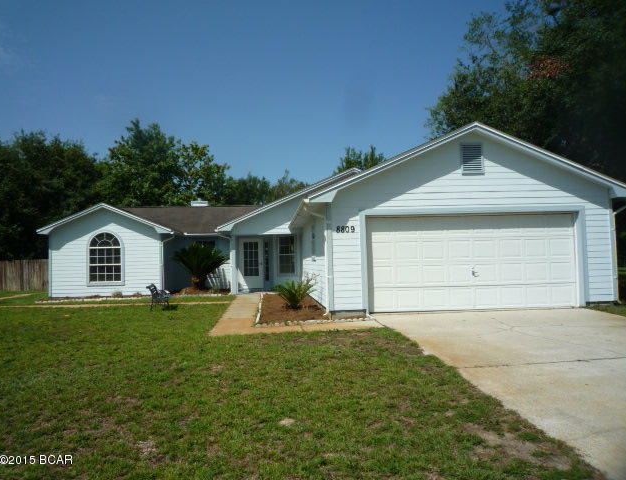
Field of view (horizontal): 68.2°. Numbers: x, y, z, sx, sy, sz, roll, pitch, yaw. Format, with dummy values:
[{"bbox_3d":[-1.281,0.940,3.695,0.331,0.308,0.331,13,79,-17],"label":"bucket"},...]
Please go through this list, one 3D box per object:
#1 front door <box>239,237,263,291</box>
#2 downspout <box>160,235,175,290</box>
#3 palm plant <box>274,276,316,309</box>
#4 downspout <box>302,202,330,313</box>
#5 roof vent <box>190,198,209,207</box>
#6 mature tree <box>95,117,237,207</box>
[{"bbox_3d":[-2.488,0.951,18.700,0.960,2.080,0.100,-1,-3,-5],"label":"front door"},{"bbox_3d":[-5.627,0.888,18.000,0.520,2.230,0.100,-1,-3,-5],"label":"downspout"},{"bbox_3d":[-0.456,1.352,11.900,1.050,0.820,1.000,-1,-3,-5],"label":"palm plant"},{"bbox_3d":[0.080,0.432,10.500,0.560,2.450,0.100,-1,-3,-5],"label":"downspout"},{"bbox_3d":[-5.868,-1.921,24.000,0.920,0.420,0.700,-1,-3,-5],"label":"roof vent"},{"bbox_3d":[-11.333,-3.084,36.000,10.300,12.726,10.000,-1,-3,-5],"label":"mature tree"}]

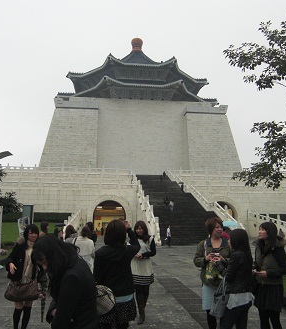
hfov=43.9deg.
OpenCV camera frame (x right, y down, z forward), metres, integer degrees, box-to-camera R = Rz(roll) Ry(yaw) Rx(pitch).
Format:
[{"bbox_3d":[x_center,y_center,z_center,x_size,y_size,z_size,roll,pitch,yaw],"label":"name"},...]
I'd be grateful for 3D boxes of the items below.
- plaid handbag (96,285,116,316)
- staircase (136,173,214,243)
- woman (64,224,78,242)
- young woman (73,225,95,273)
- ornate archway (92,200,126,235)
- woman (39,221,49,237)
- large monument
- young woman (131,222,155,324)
[{"bbox_3d":[-0.395,1.294,3.374,0.300,0.290,0.170,-2,-11,15],"label":"plaid handbag"},{"bbox_3d":[3.553,5.064,58.070,7.500,13.665,48.084,1,-10,-4],"label":"staircase"},{"bbox_3d":[-1.617,2.125,7.744,0.460,1.562,0.340,-5,-12,29],"label":"woman"},{"bbox_3d":[-1.267,2.119,7.644,0.460,1.541,0.330,-1,-10,5],"label":"young woman"},{"bbox_3d":[-5.167,8.586,56.365,5.600,5.900,1.500,1,-10,-4],"label":"ornate archway"},{"bbox_3d":[-2.210,2.080,7.752,0.330,1.646,0.450,4,-11,-20],"label":"woman"},{"bbox_3d":[-2.708,-18.551,126.195,55.000,57.207,54.000,1,-10,-4],"label":"large monument"},{"bbox_3d":[-0.013,1.774,5.918,0.470,1.624,0.330,-1,-10,10],"label":"young woman"}]

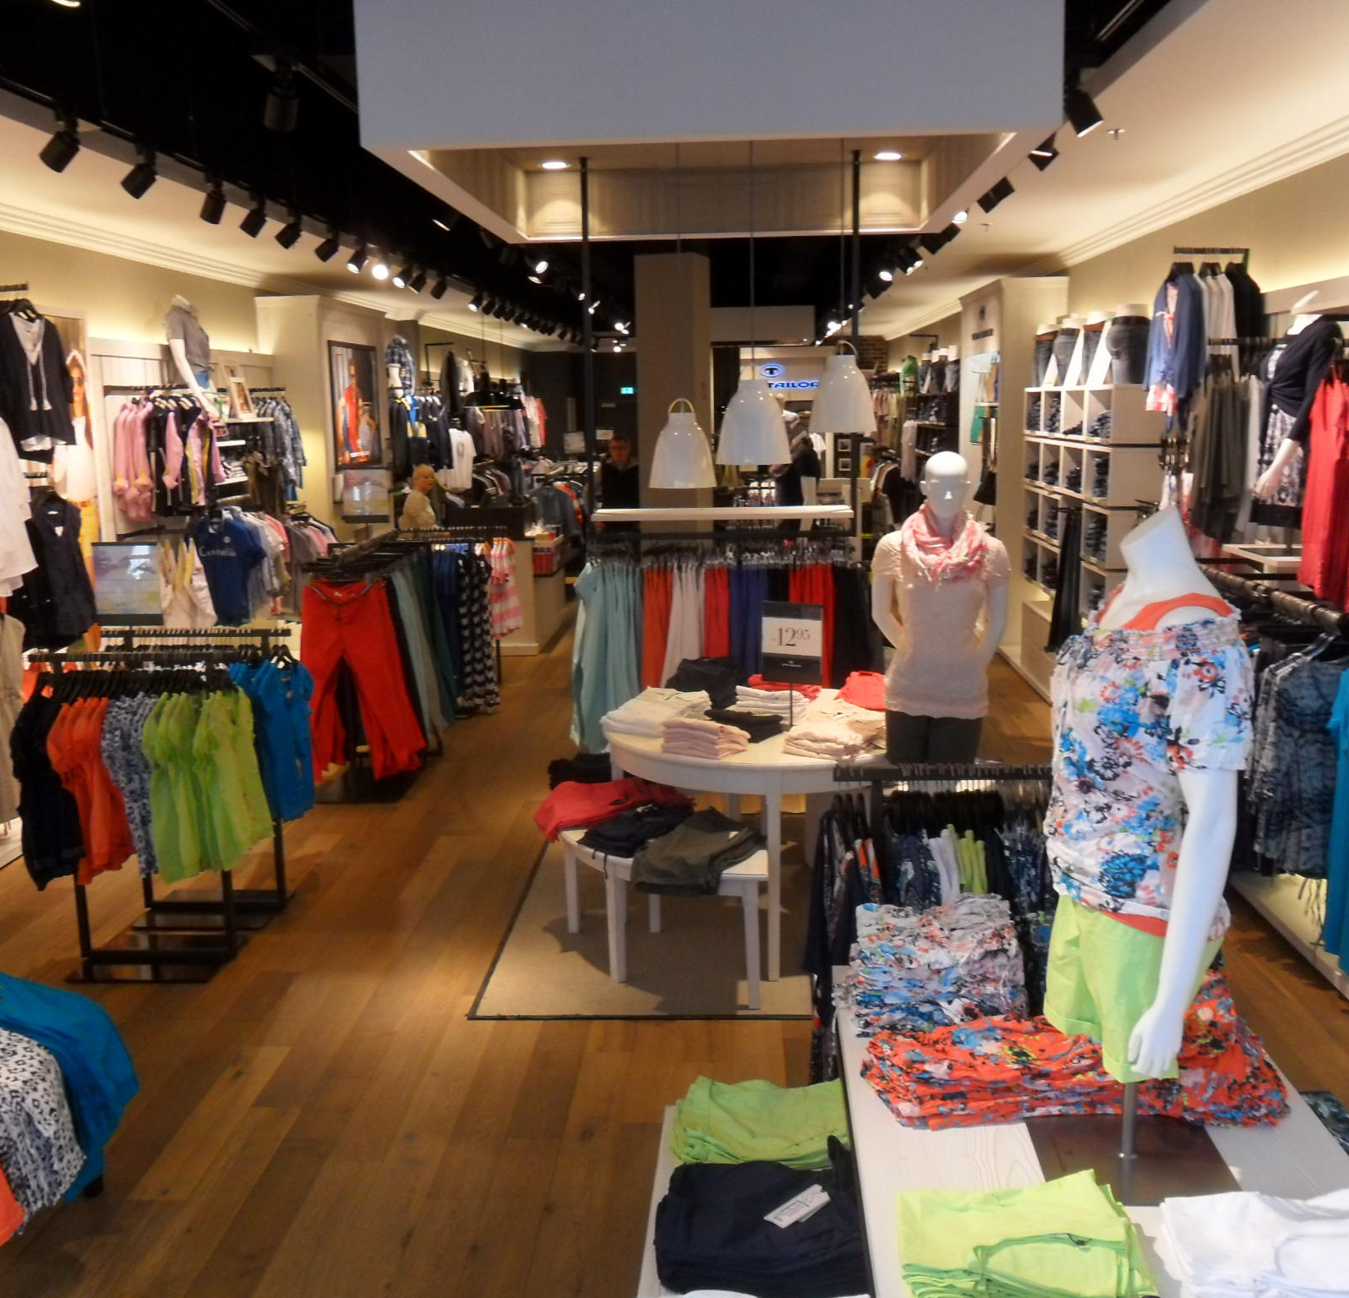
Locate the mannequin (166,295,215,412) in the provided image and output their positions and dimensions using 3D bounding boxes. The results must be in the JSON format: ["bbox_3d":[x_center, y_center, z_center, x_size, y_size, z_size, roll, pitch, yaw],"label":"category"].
[{"bbox_3d":[-3.212,-1.930,8.997,0.340,0.830,0.370,0,10,6],"label":"mannequin"}]

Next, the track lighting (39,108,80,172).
[{"bbox_3d":[-2.476,-2.048,5.438,0.165,0.230,0.105,5,12,29],"label":"track lighting"}]

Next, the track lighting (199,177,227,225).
[{"bbox_3d":[-2.400,-2.330,7.016,0.135,0.235,0.105,2,11,18],"label":"track lighting"}]

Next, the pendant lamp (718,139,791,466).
[{"bbox_3d":[0.266,-1.176,4.575,0.258,1.090,0.258,-1,10,3],"label":"pendant lamp"}]

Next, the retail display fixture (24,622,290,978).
[{"bbox_3d":[-1.925,0.545,5.246,0.790,1.180,0.900,-1,10,3],"label":"retail display fixture"}]

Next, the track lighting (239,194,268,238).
[{"bbox_3d":[-2.372,-2.440,7.602,0.165,0.230,0.105,5,12,32],"label":"track lighting"}]

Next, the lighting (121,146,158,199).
[{"bbox_3d":[-2.441,-2.175,6.161,0.165,0.230,0.105,4,12,26],"label":"lighting"}]

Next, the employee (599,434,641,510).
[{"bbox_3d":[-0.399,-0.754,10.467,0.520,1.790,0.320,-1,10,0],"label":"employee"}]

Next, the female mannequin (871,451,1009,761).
[{"bbox_3d":[0.899,0.260,4.606,0.470,1.850,0.320,-1,10,3],"label":"female mannequin"}]

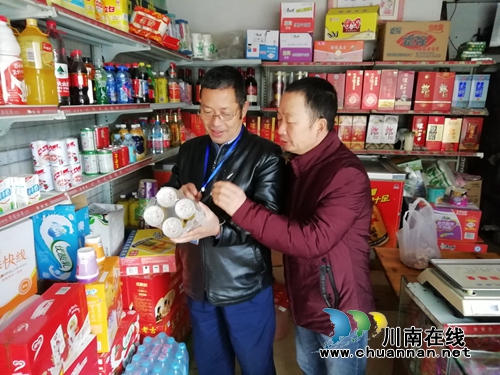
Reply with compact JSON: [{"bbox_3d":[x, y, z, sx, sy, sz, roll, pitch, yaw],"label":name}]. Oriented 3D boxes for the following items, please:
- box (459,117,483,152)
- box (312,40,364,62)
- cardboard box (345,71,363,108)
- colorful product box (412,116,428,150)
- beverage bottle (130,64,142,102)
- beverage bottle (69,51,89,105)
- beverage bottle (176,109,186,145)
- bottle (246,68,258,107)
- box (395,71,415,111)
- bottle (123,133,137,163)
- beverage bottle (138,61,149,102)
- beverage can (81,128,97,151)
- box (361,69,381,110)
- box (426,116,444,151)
[{"bbox_3d":[1.803,-0.439,3.092,0.147,0.267,0.110,2,13,7],"label":"box"},{"bbox_3d":[0.714,-1.092,3.064,0.381,0.163,0.220,2,13,7],"label":"box"},{"bbox_3d":[0.849,-0.799,3.091,0.125,0.306,0.115,2,13,7],"label":"cardboard box"},{"bbox_3d":[1.388,-0.447,3.102,0.111,0.271,0.095,2,13,7],"label":"colorful product box"},{"bbox_3d":[-0.682,-0.629,2.260,0.064,0.226,0.064,3,13,10],"label":"beverage bottle"},{"bbox_3d":[-0.745,-0.477,1.636,0.067,0.230,0.067,2,13,7],"label":"beverage bottle"},{"bbox_3d":[-0.552,-0.481,3.005,0.076,0.290,0.076,2,13,7],"label":"beverage bottle"},{"bbox_3d":[0.019,-0.842,3.147,0.082,0.324,0.082,2,13,4],"label":"bottle"},{"bbox_3d":[1.242,-0.776,3.040,0.121,0.302,0.105,2,13,7],"label":"box"},{"bbox_3d":[-0.689,-0.224,2.160,0.064,0.165,0.064,3,13,10],"label":"bottle"},{"bbox_3d":[-0.664,-0.651,2.351,0.066,0.242,0.066,9,15,32],"label":"beverage bottle"},{"bbox_3d":[-0.794,-0.236,1.857,0.066,0.107,0.066,1,13,0],"label":"beverage can"},{"bbox_3d":[0.934,-0.748,2.903,0.122,0.288,0.115,3,13,10],"label":"box"},{"bbox_3d":[1.508,-0.442,3.083,0.122,0.274,0.105,2,13,7],"label":"box"}]

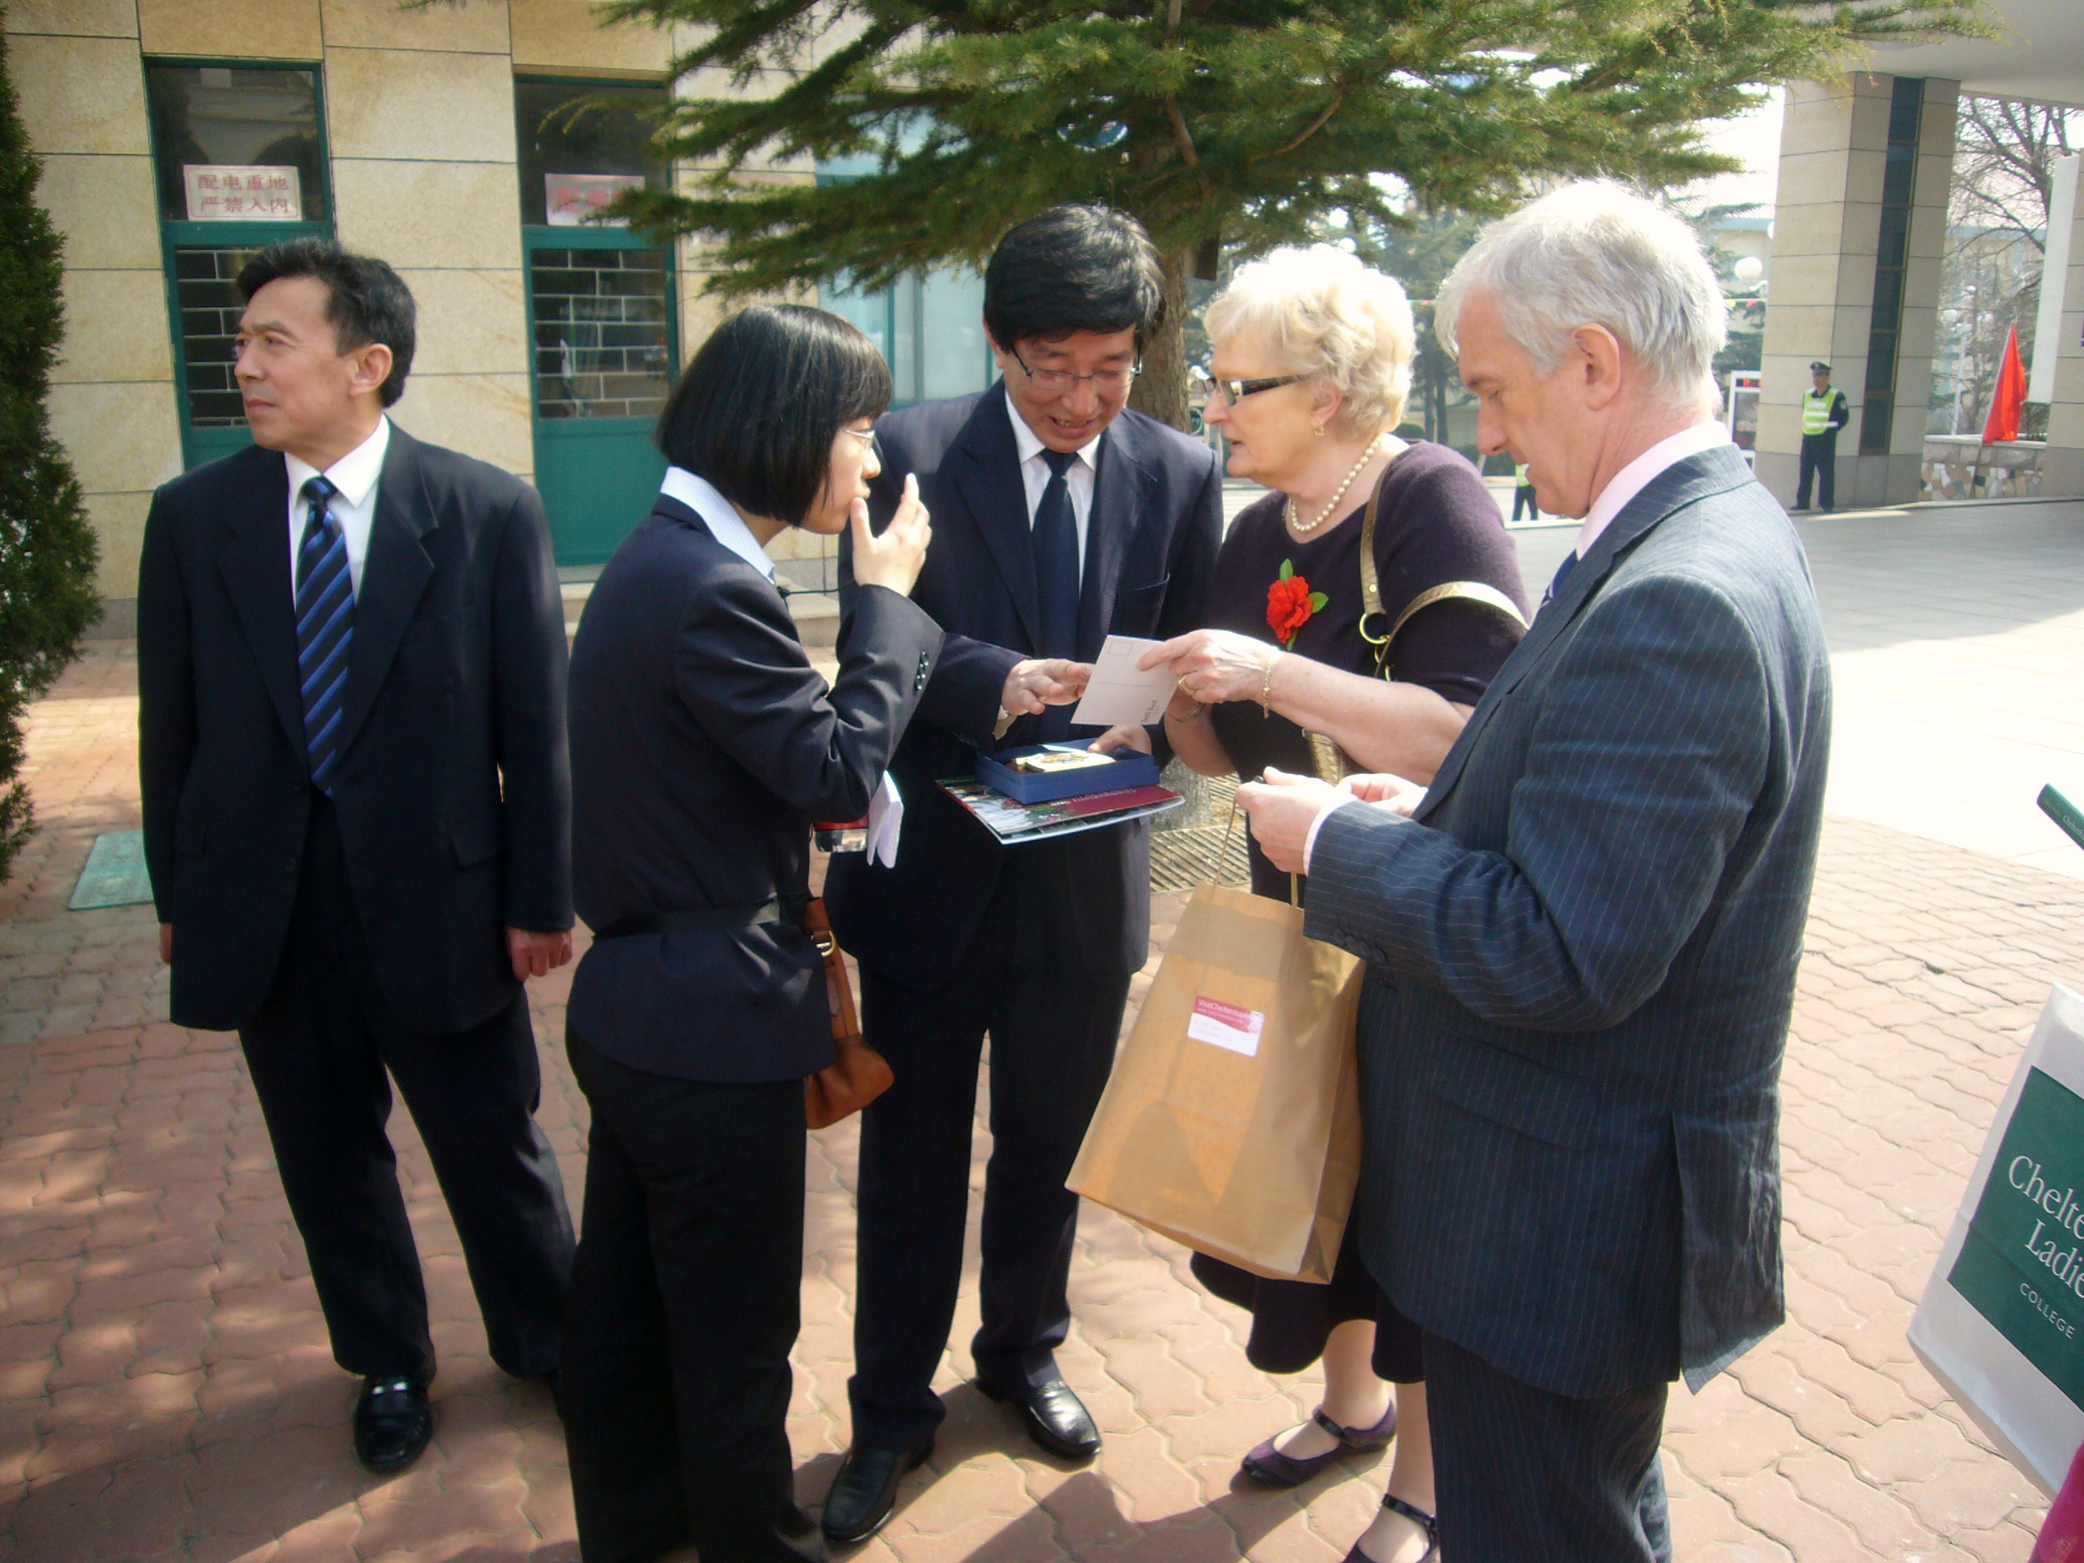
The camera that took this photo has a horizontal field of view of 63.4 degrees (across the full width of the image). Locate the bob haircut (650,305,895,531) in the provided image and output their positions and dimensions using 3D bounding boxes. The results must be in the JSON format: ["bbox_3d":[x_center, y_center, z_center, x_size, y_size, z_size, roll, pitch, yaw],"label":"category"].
[{"bbox_3d":[-0.295,-0.411,1.870,0.240,0.235,0.200,14,14,-1],"label":"bob haircut"}]

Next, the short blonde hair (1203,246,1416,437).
[{"bbox_3d":[0.304,-0.501,1.916,0.245,0.230,0.210,0,13,0],"label":"short blonde hair"}]

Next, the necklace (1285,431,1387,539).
[{"bbox_3d":[0.346,-0.346,1.963,0.135,0.125,0.140,-8,16,-32],"label":"necklace"}]

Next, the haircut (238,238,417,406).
[{"bbox_3d":[-0.871,-0.559,2.057,0.185,0.205,0.215,12,18,43],"label":"haircut"}]

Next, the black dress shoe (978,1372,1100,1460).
[{"bbox_3d":[-0.008,0.901,2.527,0.098,0.097,0.270,-10,17,-35],"label":"black dress shoe"}]

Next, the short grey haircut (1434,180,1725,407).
[{"bbox_3d":[0.415,-0.373,1.299,0.220,0.180,0.180,-4,11,20],"label":"short grey haircut"}]

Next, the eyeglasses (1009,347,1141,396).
[{"bbox_3d":[0.035,-0.506,2.000,0.140,0.045,0.135,-3,41,-12],"label":"eyeglasses"}]

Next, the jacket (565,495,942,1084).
[{"bbox_3d":[-0.341,0.005,1.922,0.420,0.660,0.450,-6,14,-23],"label":"jacket"}]

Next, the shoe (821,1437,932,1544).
[{"bbox_3d":[-0.224,0.939,2.370,0.098,0.097,0.270,4,14,16],"label":"shoe"}]

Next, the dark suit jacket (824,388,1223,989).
[{"bbox_3d":[-0.019,-0.113,2.100,0.520,0.770,0.420,-2,13,-10],"label":"dark suit jacket"}]

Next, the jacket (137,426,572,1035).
[{"bbox_3d":[-0.911,-0.068,2.234,0.550,0.800,0.290,-1,14,-6],"label":"jacket"}]

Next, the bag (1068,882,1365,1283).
[{"bbox_3d":[0.188,0.266,1.535,0.220,0.300,0.110,16,-9,24],"label":"bag"}]

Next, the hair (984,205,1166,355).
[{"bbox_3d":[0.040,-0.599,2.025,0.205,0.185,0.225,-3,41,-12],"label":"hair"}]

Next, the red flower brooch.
[{"bbox_3d":[0.304,-0.211,2.000,0.083,0.105,0.043,10,17,37],"label":"red flower brooch"}]

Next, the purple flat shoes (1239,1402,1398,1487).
[{"bbox_3d":[0.403,0.939,2.427,0.245,0.070,0.088,-4,14,-18],"label":"purple flat shoes"}]

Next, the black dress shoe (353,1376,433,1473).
[{"bbox_3d":[-0.937,0.867,2.456,0.110,0.110,0.285,-3,14,-13],"label":"black dress shoe"}]

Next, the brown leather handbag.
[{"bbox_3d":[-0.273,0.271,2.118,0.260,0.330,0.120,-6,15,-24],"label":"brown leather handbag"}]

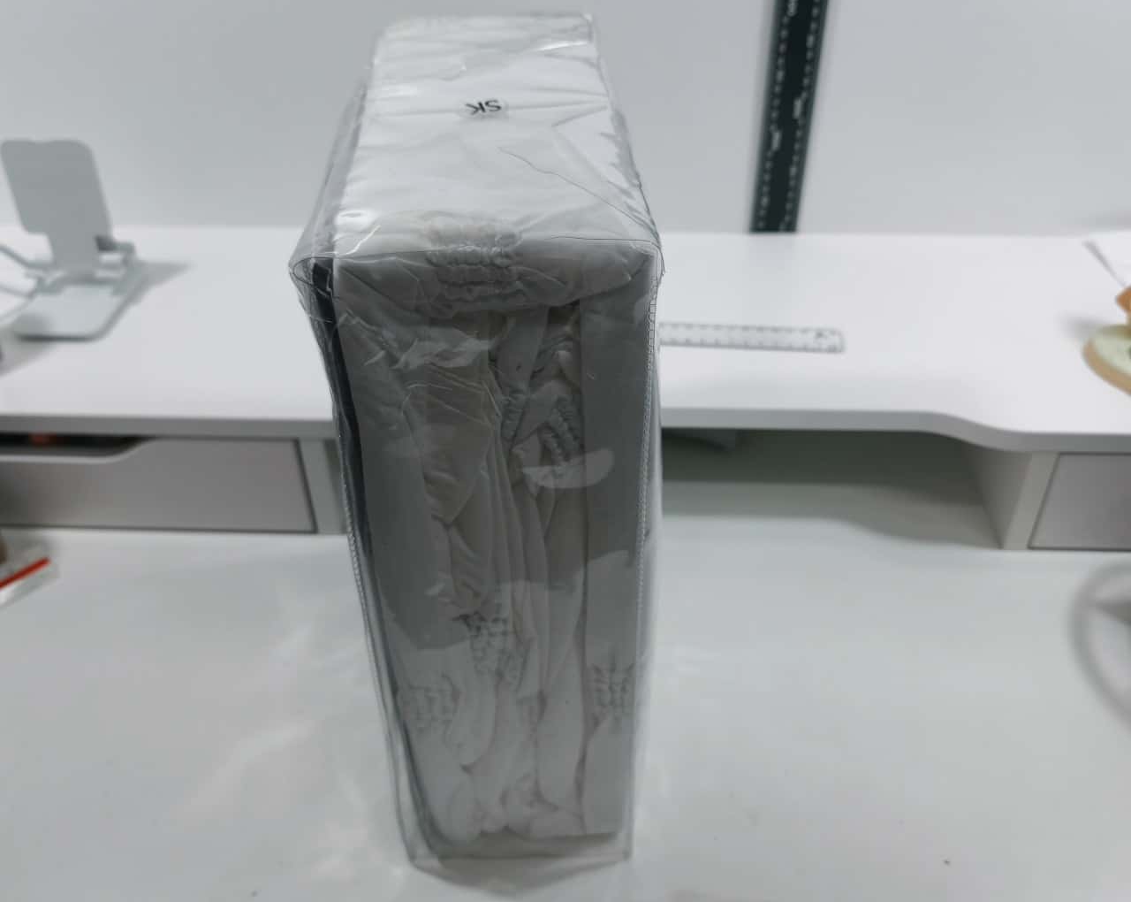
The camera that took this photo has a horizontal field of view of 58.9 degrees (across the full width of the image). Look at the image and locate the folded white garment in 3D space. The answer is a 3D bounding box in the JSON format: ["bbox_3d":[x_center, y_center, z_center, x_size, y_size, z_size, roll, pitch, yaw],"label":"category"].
[{"bbox_3d":[-0.030,-0.007,0.477,0.103,0.314,0.250,-2,37,-2],"label":"folded white garment"}]

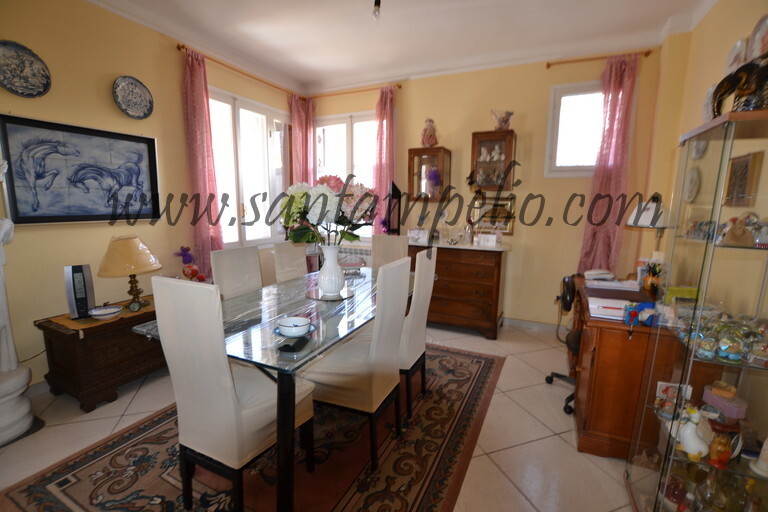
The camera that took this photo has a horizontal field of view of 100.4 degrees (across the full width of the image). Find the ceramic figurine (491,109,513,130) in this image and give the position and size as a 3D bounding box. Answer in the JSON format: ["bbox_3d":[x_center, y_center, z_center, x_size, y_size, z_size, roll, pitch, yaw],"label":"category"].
[{"bbox_3d":[1.191,-1.373,3.234,0.210,0.200,0.140,4,10,21],"label":"ceramic figurine"}]

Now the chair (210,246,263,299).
[{"bbox_3d":[-0.816,0.489,2.098,0.460,1.050,0.350,6,11,29],"label":"chair"}]

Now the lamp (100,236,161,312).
[{"bbox_3d":[-1.964,0.112,2.513,0.390,0.540,0.390,5,10,23],"label":"lamp"}]

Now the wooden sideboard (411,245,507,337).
[{"bbox_3d":[0.733,0.308,3.539,1.110,0.928,0.451,6,11,25],"label":"wooden sideboard"}]

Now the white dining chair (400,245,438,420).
[{"bbox_3d":[0.058,0.466,2.137,0.430,1.056,0.336,6,11,25],"label":"white dining chair"}]

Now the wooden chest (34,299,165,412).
[{"bbox_3d":[-1.925,0.642,2.635,0.460,0.540,1.150,5,10,23],"label":"wooden chest"}]

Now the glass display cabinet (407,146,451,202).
[{"bbox_3d":[0.509,-0.896,3.596,0.402,0.566,0.262,6,11,25],"label":"glass display cabinet"}]

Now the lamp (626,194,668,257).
[{"bbox_3d":[1.742,-0.063,2.095,0.290,0.672,0.290,6,11,25],"label":"lamp"}]

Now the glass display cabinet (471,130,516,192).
[{"bbox_3d":[1.128,-0.950,3.281,0.401,0.569,0.262,6,11,25],"label":"glass display cabinet"}]

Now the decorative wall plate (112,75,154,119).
[{"bbox_3d":[-2.010,-1.273,2.574,0.035,0.295,0.295,5,10,23],"label":"decorative wall plate"}]

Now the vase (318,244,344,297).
[{"bbox_3d":[-0.342,0.095,2.111,0.172,0.340,0.172,1,9,0],"label":"vase"}]

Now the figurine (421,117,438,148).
[{"bbox_3d":[0.493,-1.321,3.433,0.200,0.290,0.150,4,10,18],"label":"figurine"}]

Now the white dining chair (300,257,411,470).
[{"bbox_3d":[-0.161,0.539,1.801,0.460,1.066,0.350,6,11,27],"label":"white dining chair"}]

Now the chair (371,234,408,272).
[{"bbox_3d":[-0.012,0.366,2.881,0.360,1.060,0.460,4,10,18],"label":"chair"}]

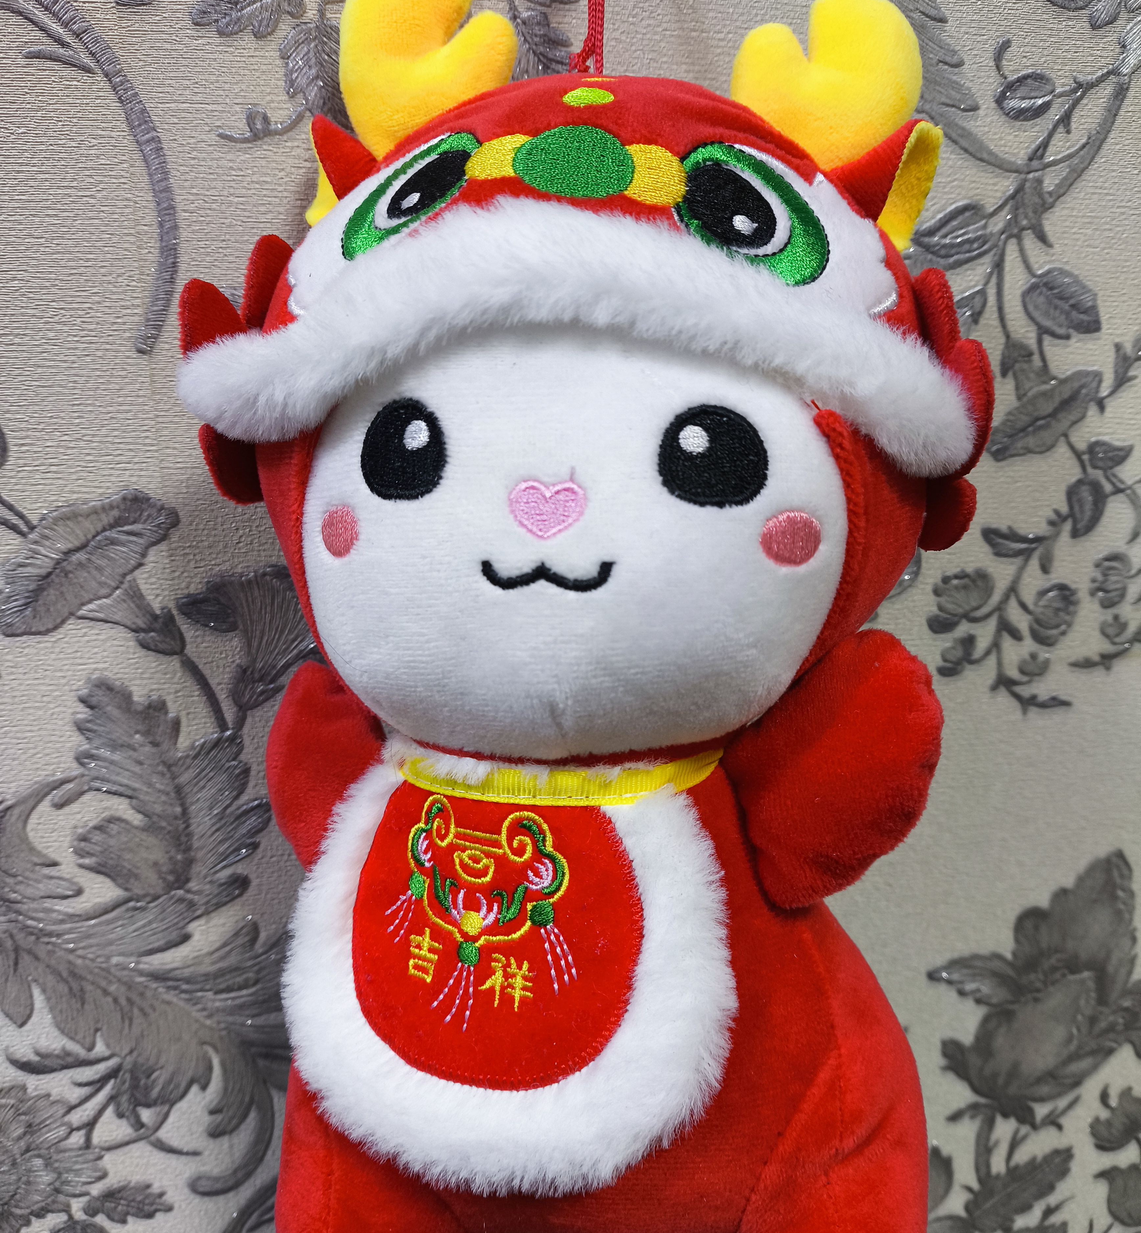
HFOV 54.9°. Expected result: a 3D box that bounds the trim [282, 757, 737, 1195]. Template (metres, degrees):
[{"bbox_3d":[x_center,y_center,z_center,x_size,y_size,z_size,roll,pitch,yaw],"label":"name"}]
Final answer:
[{"bbox_3d":[-0.028,0.095,0.312,0.138,0.125,0.045,4,2,17],"label":"trim"}]

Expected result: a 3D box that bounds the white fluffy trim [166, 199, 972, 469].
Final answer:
[{"bbox_3d":[-0.005,-0.075,0.312,0.250,0.071,0.080,1,8,9],"label":"white fluffy trim"}]

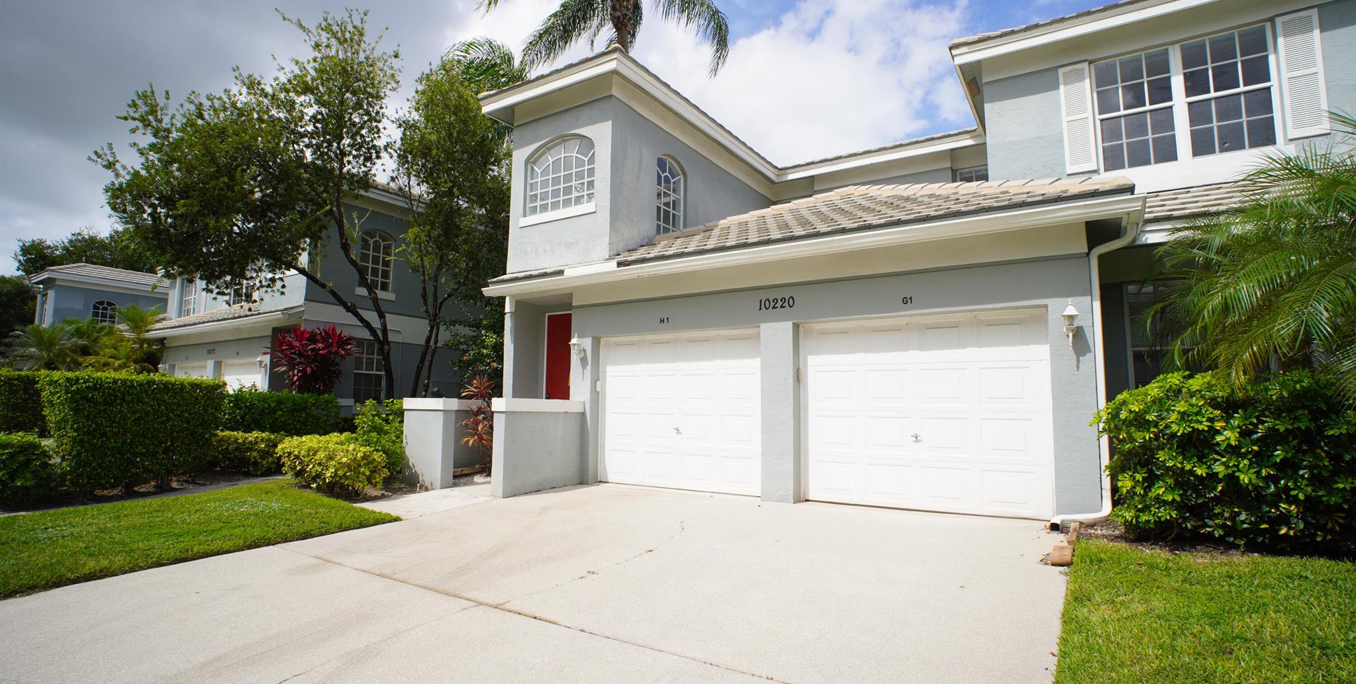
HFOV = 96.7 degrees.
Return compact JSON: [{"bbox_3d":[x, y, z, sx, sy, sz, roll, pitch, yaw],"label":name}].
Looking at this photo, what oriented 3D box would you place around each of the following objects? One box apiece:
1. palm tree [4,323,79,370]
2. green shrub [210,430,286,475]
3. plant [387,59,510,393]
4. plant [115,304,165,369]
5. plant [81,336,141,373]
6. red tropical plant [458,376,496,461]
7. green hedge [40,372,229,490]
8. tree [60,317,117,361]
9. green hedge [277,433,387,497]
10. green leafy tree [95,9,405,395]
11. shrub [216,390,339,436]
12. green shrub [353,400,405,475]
[{"bbox_3d":[-17.445,1.037,16.556,1.800,3.220,1.800,-3,-7,33],"label":"palm tree"},{"bbox_3d":[-6.753,1.742,9.617,0.700,0.680,1.100,-3,-7,33],"label":"green shrub"},{"bbox_3d":[-4.808,-1.414,12.919,2.300,7.620,2.300,-3,-7,33],"label":"plant"},{"bbox_3d":[-15.810,0.815,17.781,1.200,3.920,1.200,-3,-7,33],"label":"plant"},{"bbox_3d":[-16.590,1.274,17.651,1.400,2.970,1.400,-3,-7,33],"label":"plant"},{"bbox_3d":[-3.025,1.277,9.264,0.550,1.600,0.550,-3,-7,33],"label":"red tropical plant"},{"bbox_3d":[-6.912,1.161,7.697,1.000,1.470,1.500,-3,-7,33],"label":"green hedge"},{"bbox_3d":[-18.213,1.022,18.574,1.500,3.620,1.500,-3,-7,33],"label":"tree"},{"bbox_3d":[-4.724,1.624,8.250,1.300,0.690,0.850,-3,-7,33],"label":"green hedge"},{"bbox_3d":[-6.740,-1.589,10.185,3.300,7.420,3.600,-3,-7,33],"label":"green leafy tree"},{"bbox_3d":[-7.122,1.535,10.848,0.750,1.320,1.800,-3,-7,33],"label":"shrub"},{"bbox_3d":[-4.518,1.477,9.483,0.800,1.220,0.800,-3,-7,33],"label":"green shrub"}]

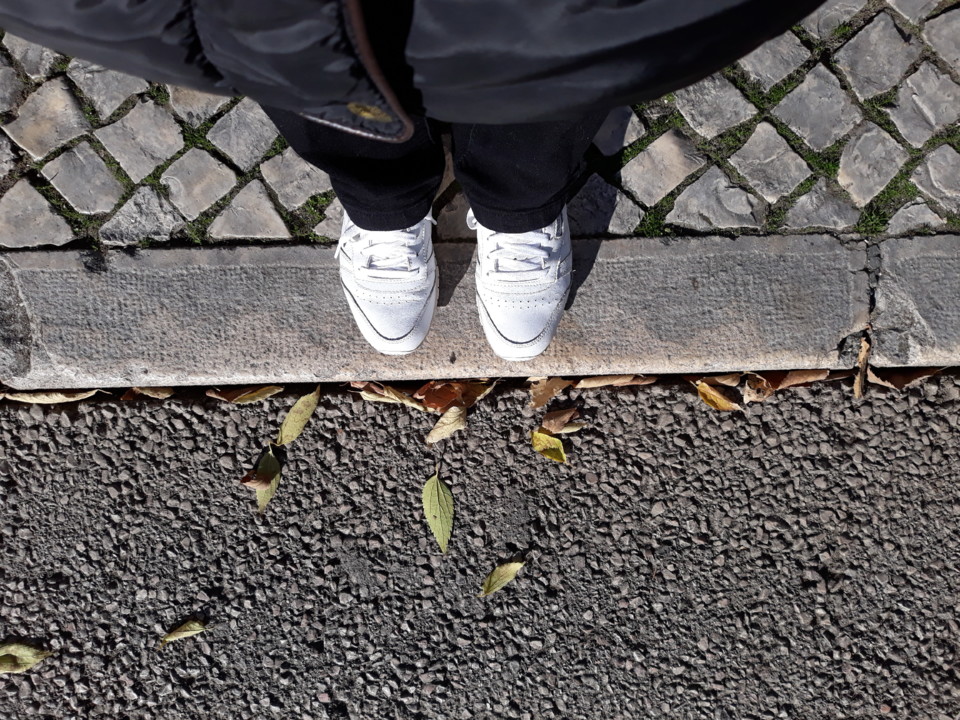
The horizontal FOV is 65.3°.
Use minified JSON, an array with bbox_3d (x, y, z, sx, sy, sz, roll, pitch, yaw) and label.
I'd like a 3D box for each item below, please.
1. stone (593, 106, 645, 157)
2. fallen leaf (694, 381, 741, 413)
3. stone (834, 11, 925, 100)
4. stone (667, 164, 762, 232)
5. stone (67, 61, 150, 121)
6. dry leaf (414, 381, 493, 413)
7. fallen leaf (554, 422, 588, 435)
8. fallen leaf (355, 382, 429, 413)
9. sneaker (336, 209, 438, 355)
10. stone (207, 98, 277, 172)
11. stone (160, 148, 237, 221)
[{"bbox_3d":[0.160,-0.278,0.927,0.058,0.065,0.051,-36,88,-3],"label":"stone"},{"bbox_3d":[0.309,0.053,0.984,0.071,0.015,0.022,35,82,4],"label":"fallen leaf"},{"bbox_3d":[0.451,-0.347,0.880,0.092,0.050,0.064,-38,88,-3],"label":"stone"},{"bbox_3d":[0.298,-0.203,0.989,0.125,0.060,0.085,-1,81,-2],"label":"stone"},{"bbox_3d":[-0.481,-0.359,0.992,0.072,0.060,0.093,-36,84,-6],"label":"stone"},{"bbox_3d":[-0.033,0.046,0.938,0.098,0.030,0.040,-1,87,-1],"label":"dry leaf"},{"bbox_3d":[0.109,0.083,0.906,0.046,0.012,0.015,-6,86,-2],"label":"fallen leaf"},{"bbox_3d":[-0.121,0.049,1.015,0.108,0.020,0.026,13,85,-1],"label":"fallen leaf"},{"bbox_3d":[-0.100,-0.146,0.778,0.103,0.105,0.275,-3,86,-1],"label":"sneaker"},{"bbox_3d":[-0.297,-0.287,0.984,0.068,0.062,0.078,41,85,1],"label":"stone"},{"bbox_3d":[-0.357,-0.221,0.975,0.078,0.060,0.072,-42,85,-7],"label":"stone"}]

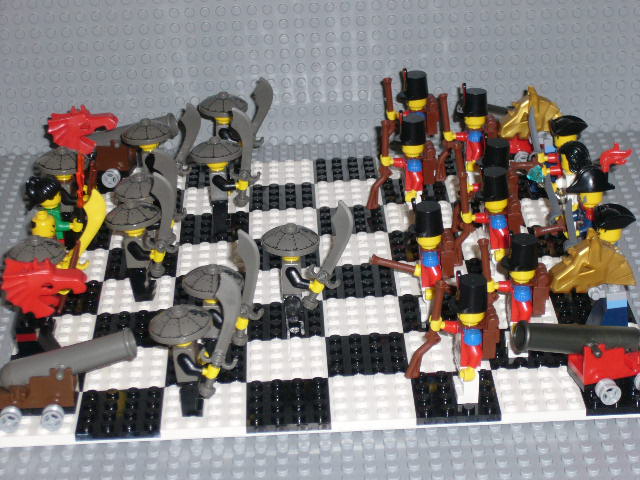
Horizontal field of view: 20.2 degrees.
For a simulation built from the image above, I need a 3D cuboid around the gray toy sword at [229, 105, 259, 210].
[{"bbox_3d":[-0.035,-0.037,0.808,0.015,0.048,0.005,-3,26,0],"label":"gray toy sword"}]

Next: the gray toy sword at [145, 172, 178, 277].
[{"bbox_3d":[-0.067,-0.006,0.751,0.015,0.048,0.005,-3,26,0],"label":"gray toy sword"}]

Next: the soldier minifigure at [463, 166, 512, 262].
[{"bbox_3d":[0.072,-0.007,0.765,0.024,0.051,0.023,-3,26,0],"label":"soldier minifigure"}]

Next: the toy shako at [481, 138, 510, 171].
[{"bbox_3d":[0.077,-0.037,0.786,0.014,0.015,0.012,-3,26,0],"label":"toy shako"}]

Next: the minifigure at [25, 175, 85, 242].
[{"bbox_3d":[-0.117,-0.008,0.796,0.025,0.044,0.022,-3,26,0],"label":"minifigure"}]

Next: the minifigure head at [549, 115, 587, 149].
[{"bbox_3d":[0.114,-0.049,0.819,0.017,0.015,0.015,-3,26,0],"label":"minifigure head"}]

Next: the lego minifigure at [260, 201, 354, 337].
[{"bbox_3d":[-0.005,0.008,0.734,0.037,0.059,0.024,-3,26,0],"label":"lego minifigure"}]

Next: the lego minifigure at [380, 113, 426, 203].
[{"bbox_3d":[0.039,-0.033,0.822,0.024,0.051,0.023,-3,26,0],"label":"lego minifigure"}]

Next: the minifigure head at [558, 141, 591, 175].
[{"bbox_3d":[0.112,-0.037,0.793,0.015,0.014,0.013,-3,26,0],"label":"minifigure head"}]

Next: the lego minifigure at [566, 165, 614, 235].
[{"bbox_3d":[0.116,-0.009,0.768,0.021,0.049,0.023,-3,26,0],"label":"lego minifigure"}]

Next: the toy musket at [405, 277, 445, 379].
[{"bbox_3d":[0.041,0.035,0.688,0.011,0.044,0.004,5,25,-4],"label":"toy musket"}]

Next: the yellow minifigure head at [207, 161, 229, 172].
[{"bbox_3d":[-0.046,-0.037,0.821,0.010,0.009,0.010,-3,26,0],"label":"yellow minifigure head"}]

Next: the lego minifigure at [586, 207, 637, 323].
[{"bbox_3d":[0.119,0.008,0.736,0.020,0.045,0.024,-3,26,0],"label":"lego minifigure"}]

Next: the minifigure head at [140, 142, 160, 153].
[{"bbox_3d":[-0.080,-0.047,0.847,0.010,0.009,0.010,-3,26,0],"label":"minifigure head"}]

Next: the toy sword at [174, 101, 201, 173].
[{"bbox_3d":[-0.063,-0.045,0.838,0.013,0.044,0.005,4,25,-4],"label":"toy sword"}]

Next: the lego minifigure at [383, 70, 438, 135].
[{"bbox_3d":[0.043,-0.060,0.878,0.031,0.051,0.023,-3,26,0],"label":"lego minifigure"}]

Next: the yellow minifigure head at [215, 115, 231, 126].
[{"bbox_3d":[-0.047,-0.063,0.876,0.010,0.009,0.010,-3,26,0],"label":"yellow minifigure head"}]

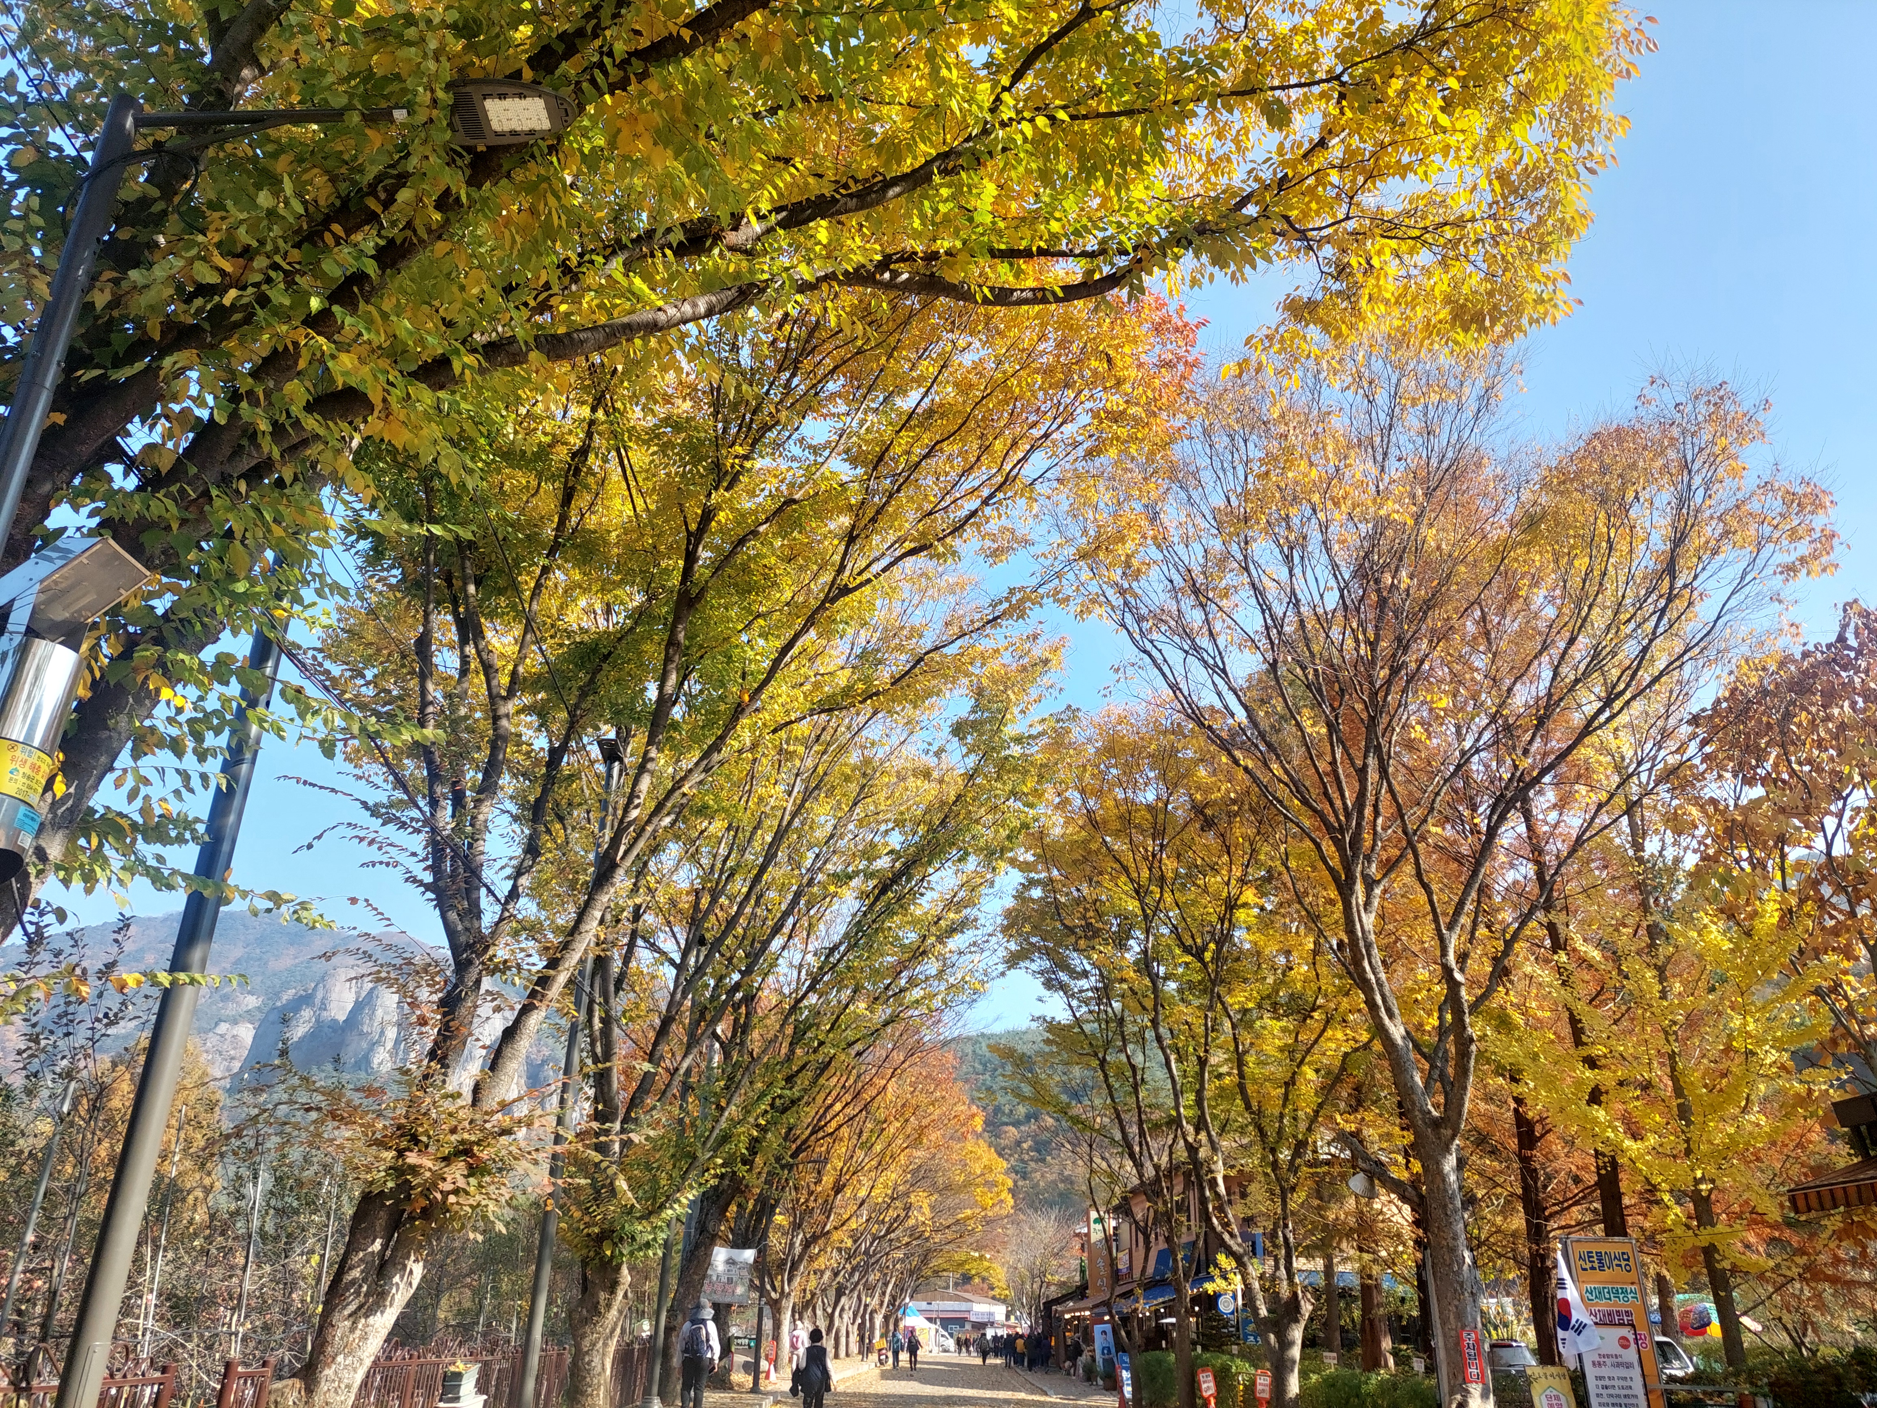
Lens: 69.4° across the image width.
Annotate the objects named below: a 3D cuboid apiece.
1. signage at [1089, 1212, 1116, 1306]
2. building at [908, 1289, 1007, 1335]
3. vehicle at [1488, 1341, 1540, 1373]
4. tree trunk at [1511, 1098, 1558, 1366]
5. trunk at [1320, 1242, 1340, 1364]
[{"bbox_3d":[6.267,21.190,51.958,0.980,3.200,0.250,1,-24,2],"label":"signage"},{"bbox_3d":[2.010,65.015,142.966,9.000,5.900,11.000,-2,-24,8],"label":"building"},{"bbox_3d":[16.133,19.066,38.496,1.850,1.680,4.600,-5,-25,16],"label":"vehicle"},{"bbox_3d":[13.204,11.760,29.989,0.490,5.600,0.490,0,-24,5],"label":"tree trunk"},{"bbox_3d":[8.754,13.416,30.286,0.320,2.600,0.320,0,-24,5],"label":"trunk"}]

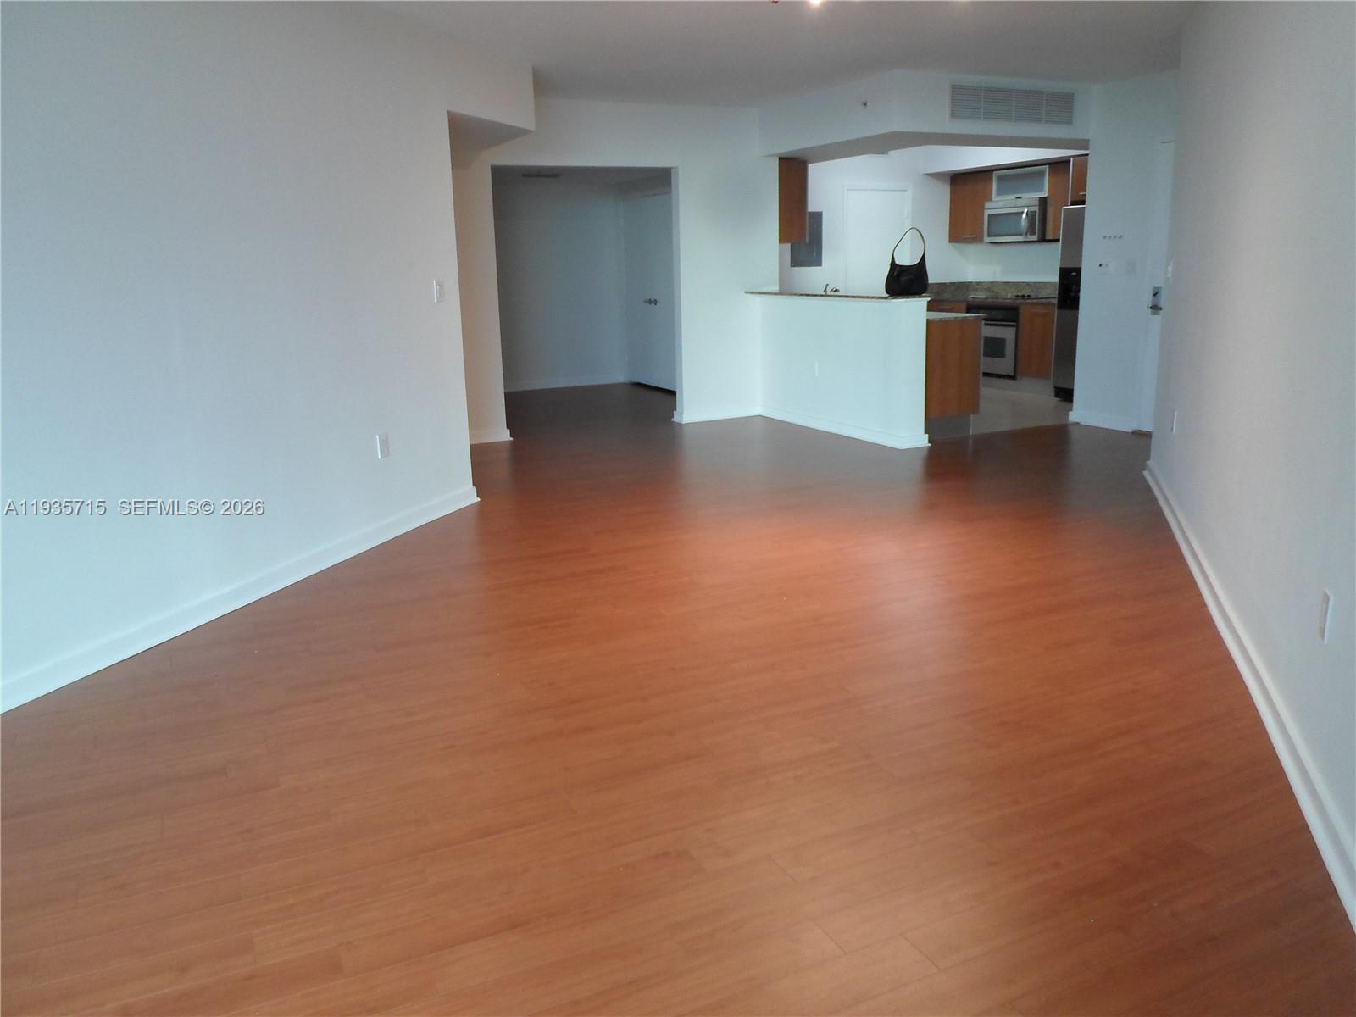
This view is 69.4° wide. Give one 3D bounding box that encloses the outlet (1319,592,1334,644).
[{"bbox_3d":[1.596,0.268,2.420,0.008,0.118,0.072,3,15,19],"label":"outlet"}]

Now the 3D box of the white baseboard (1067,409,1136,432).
[{"bbox_3d":[3.312,-0.677,7.650,0.020,0.095,0.620,-8,16,-25],"label":"white baseboard"}]

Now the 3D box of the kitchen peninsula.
[{"bbox_3d":[1.487,-1.194,7.889,1.030,1.075,1.970,-8,16,-25],"label":"kitchen peninsula"}]

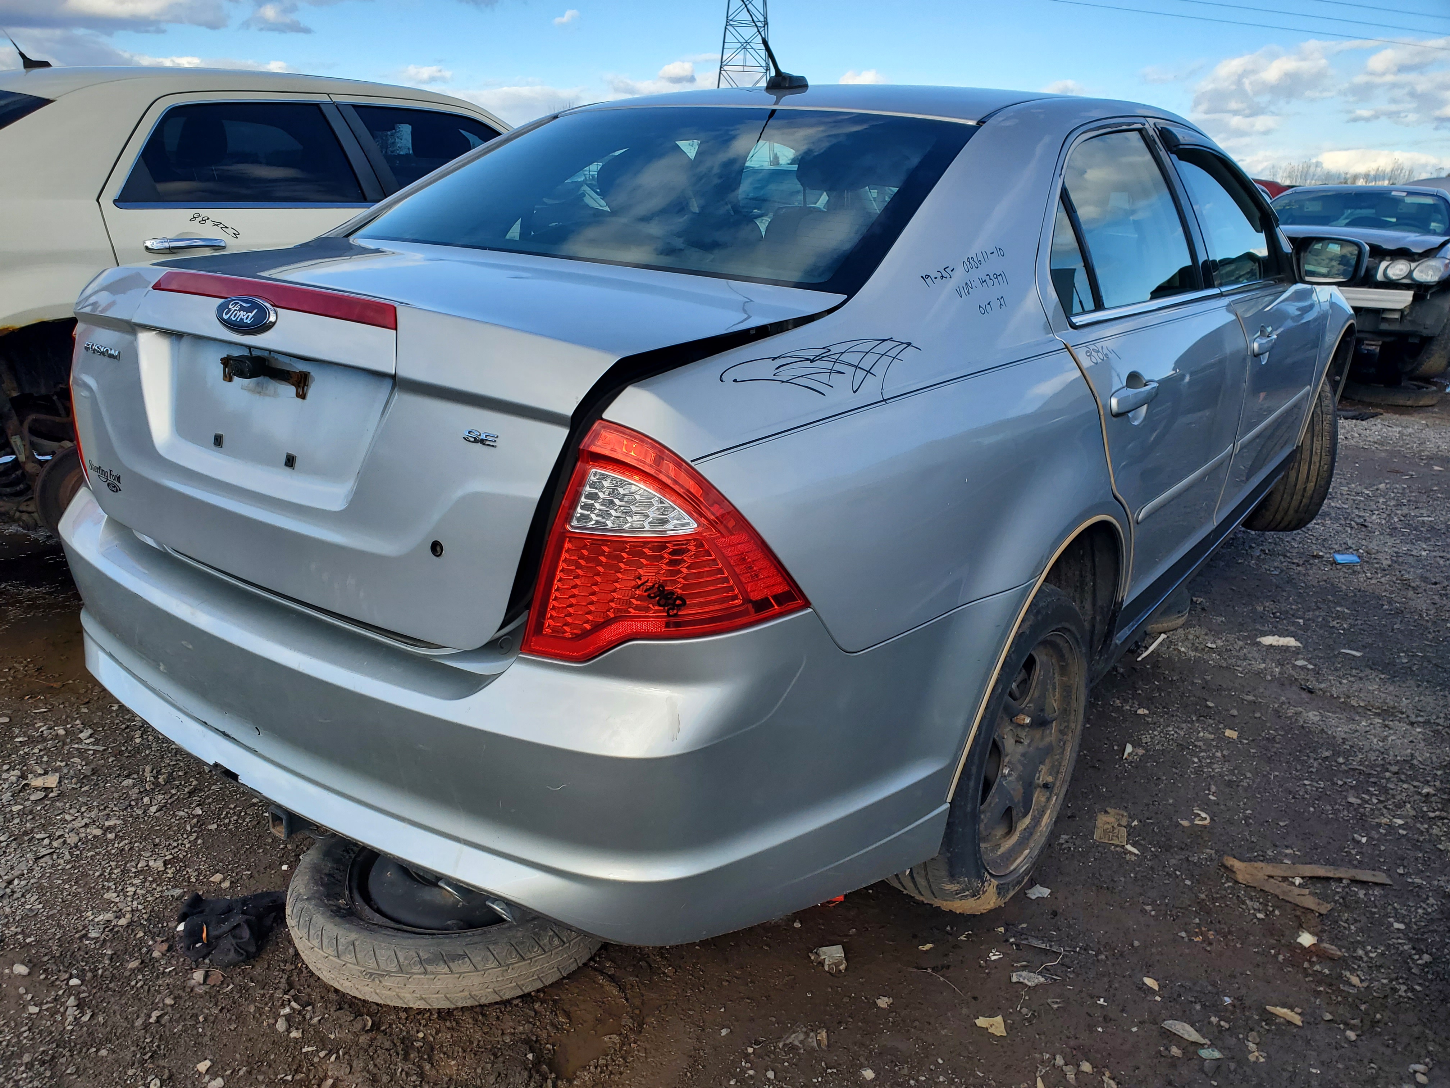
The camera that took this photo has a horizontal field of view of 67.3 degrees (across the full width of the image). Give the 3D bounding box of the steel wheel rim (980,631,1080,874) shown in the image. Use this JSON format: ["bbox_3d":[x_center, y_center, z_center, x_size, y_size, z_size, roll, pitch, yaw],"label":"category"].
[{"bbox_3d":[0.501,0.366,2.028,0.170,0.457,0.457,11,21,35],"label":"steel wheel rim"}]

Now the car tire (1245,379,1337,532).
[{"bbox_3d":[2.072,-0.368,4.137,0.225,0.655,0.655,4,20,5],"label":"car tire"}]

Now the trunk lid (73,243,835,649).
[{"bbox_3d":[-0.492,-0.228,1.793,1.200,0.455,0.665,15,23,33],"label":"trunk lid"}]

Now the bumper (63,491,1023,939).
[{"bbox_3d":[-0.513,0.144,1.911,1.800,0.410,0.880,15,23,33],"label":"bumper"}]

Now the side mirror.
[{"bbox_3d":[1.827,-0.850,3.269,0.210,0.150,0.130,15,23,33],"label":"side mirror"}]

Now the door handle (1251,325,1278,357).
[{"bbox_3d":[1.380,-0.511,2.799,0.050,0.048,0.235,15,23,33],"label":"door handle"}]

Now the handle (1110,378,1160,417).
[{"bbox_3d":[0.711,-0.263,1.902,0.050,0.048,0.235,15,23,33],"label":"handle"}]

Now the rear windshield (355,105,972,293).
[{"bbox_3d":[-0.138,-0.714,2.120,1.170,0.120,0.630,15,49,33],"label":"rear windshield"}]

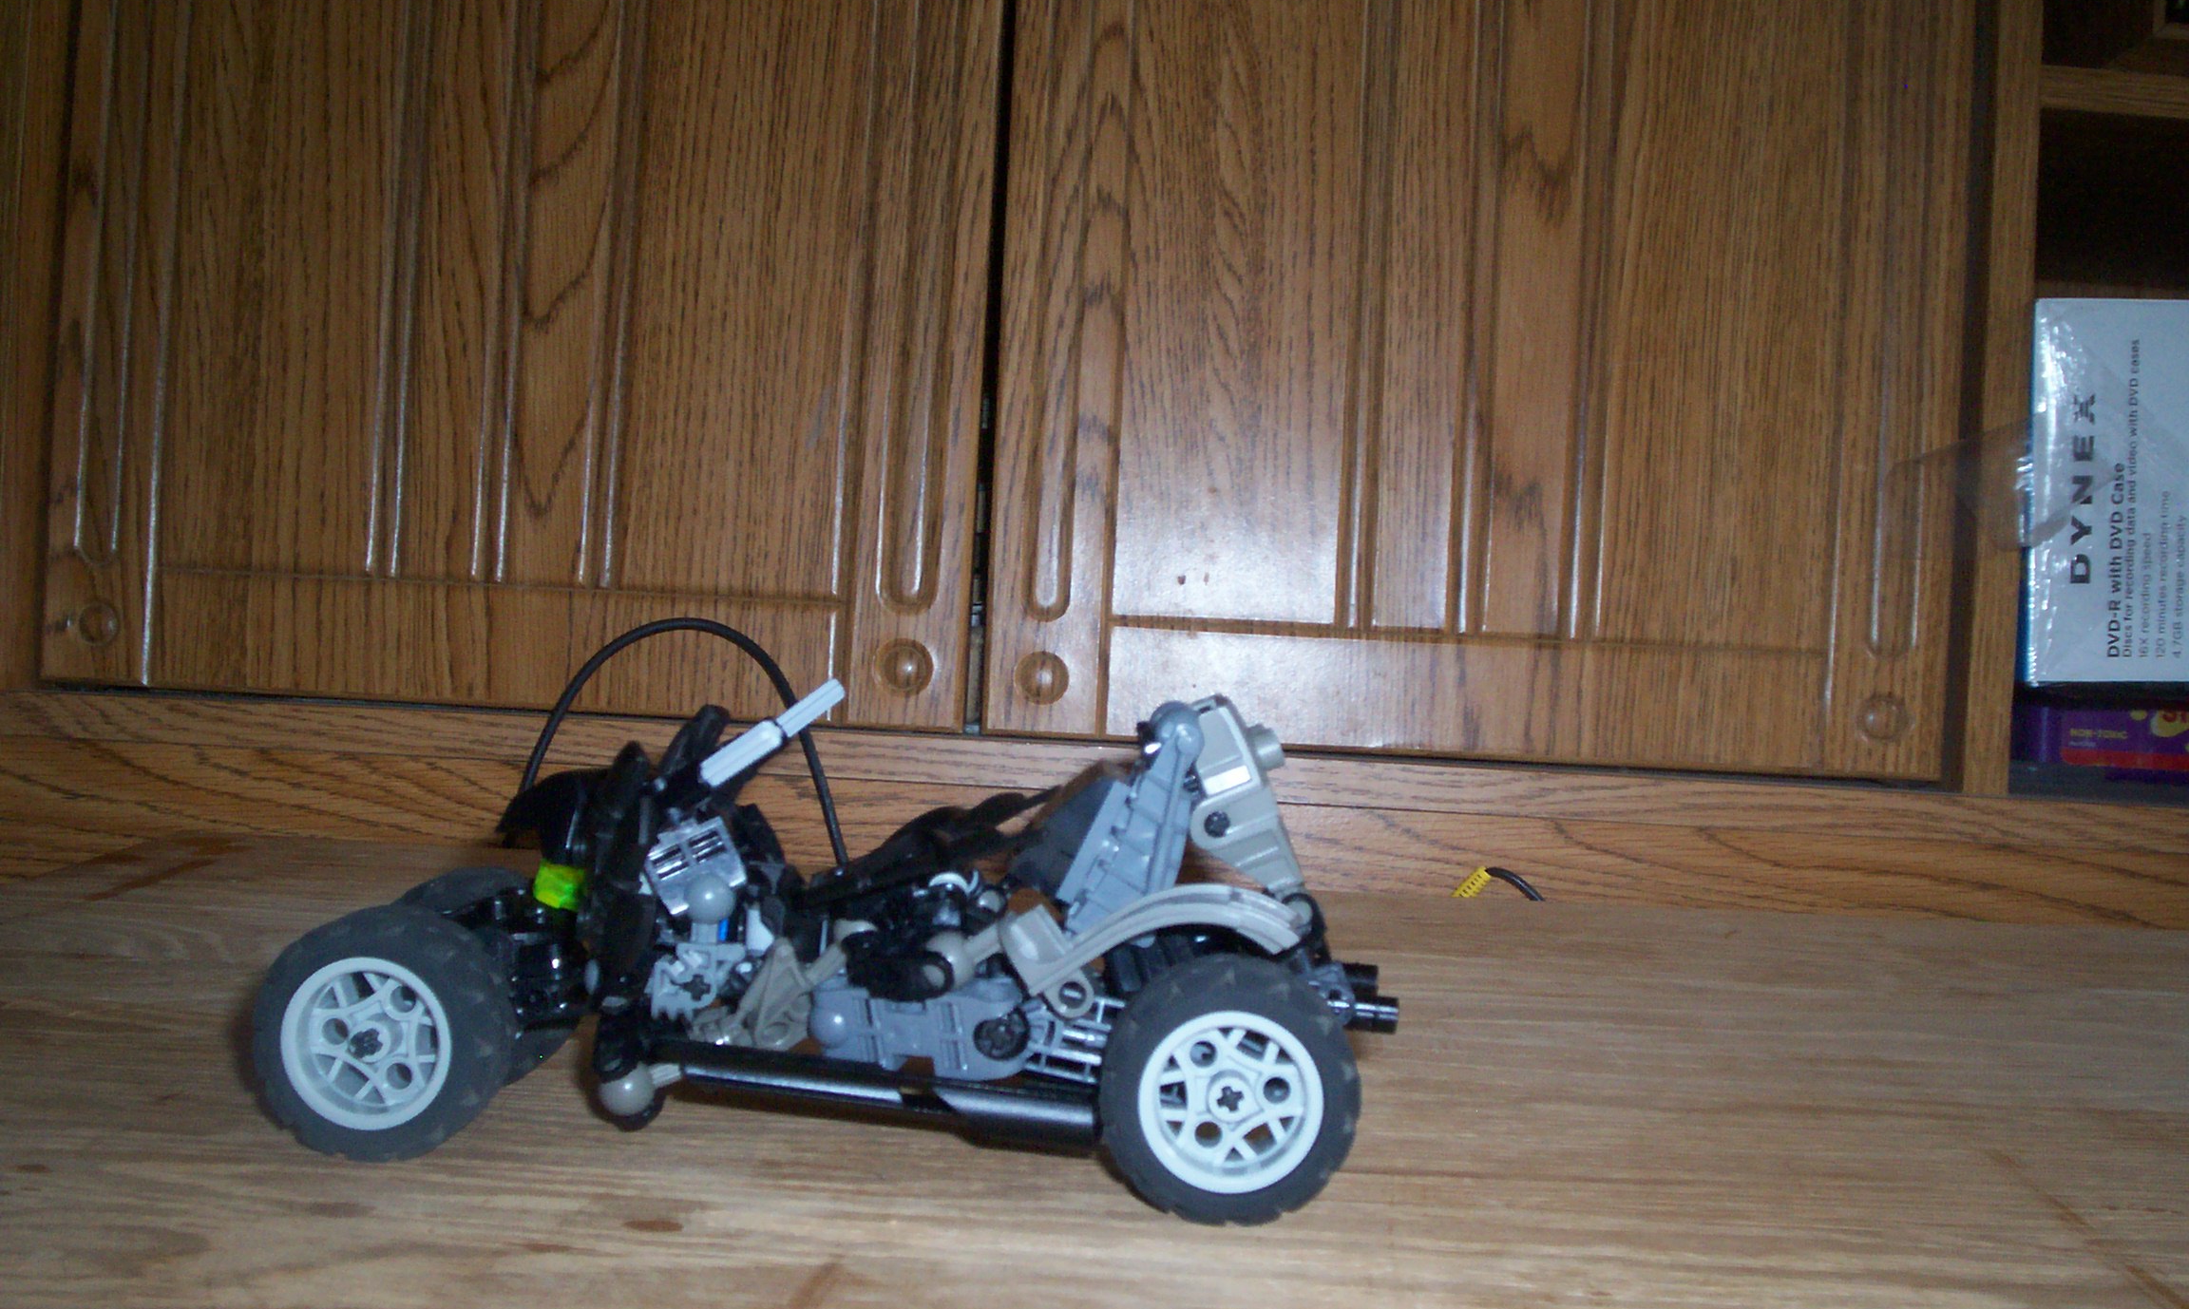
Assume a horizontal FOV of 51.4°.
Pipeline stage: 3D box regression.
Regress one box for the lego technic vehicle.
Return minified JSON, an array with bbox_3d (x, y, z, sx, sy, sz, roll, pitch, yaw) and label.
[{"bbox_3d":[-0.045,0.044,0.432,0.203,0.097,0.099,2,2,3],"label":"lego technic vehicle"}]

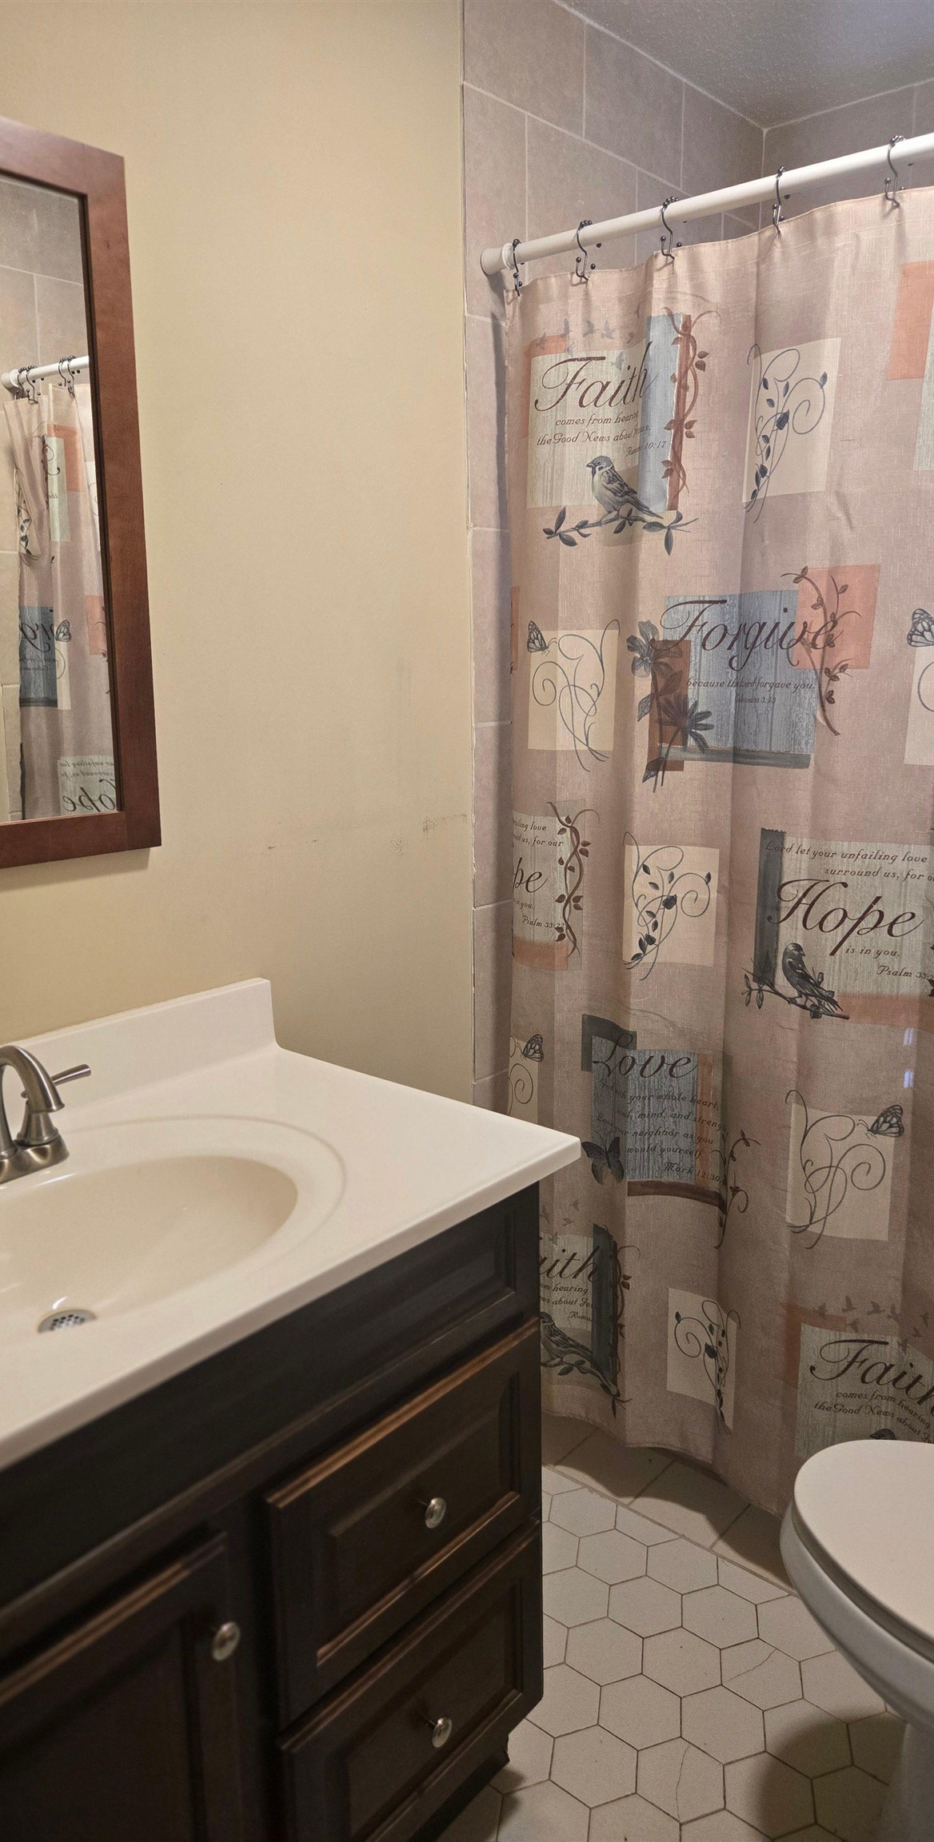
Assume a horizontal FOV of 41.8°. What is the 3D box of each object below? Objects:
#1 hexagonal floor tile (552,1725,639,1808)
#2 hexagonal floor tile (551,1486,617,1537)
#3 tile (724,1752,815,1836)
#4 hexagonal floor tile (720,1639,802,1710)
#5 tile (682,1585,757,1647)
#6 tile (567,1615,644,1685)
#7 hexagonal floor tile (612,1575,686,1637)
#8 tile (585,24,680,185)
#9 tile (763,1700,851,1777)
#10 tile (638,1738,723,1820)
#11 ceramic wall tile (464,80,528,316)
[{"bbox_3d":[0.170,1.129,1.627,0.128,0.010,0.111,10,16,39],"label":"hexagonal floor tile"},{"bbox_3d":[0.200,1.017,2.098,0.111,0.010,0.128,2,13,10],"label":"hexagonal floor tile"},{"bbox_3d":[0.392,1.136,1.587,0.128,0.010,0.111,10,16,39],"label":"tile"},{"bbox_3d":[0.427,1.094,1.775,0.128,0.010,0.111,10,16,39],"label":"hexagonal floor tile"},{"bbox_3d":[0.389,1.071,1.878,0.128,0.010,0.111,10,16,39],"label":"tile"},{"bbox_3d":[0.205,1.087,1.815,0.128,0.010,0.111,10,16,39],"label":"tile"},{"bbox_3d":[0.278,1.067,1.898,0.128,0.010,0.111,10,16,39],"label":"hexagonal floor tile"},{"bbox_3d":[0.288,-1.384,2.095,0.009,0.175,0.300,11,17,40],"label":"tile"},{"bbox_3d":[0.462,1.113,1.665,0.111,0.010,0.128,2,13,10],"label":"tile"},{"bbox_3d":[0.281,1.133,1.607,0.128,0.010,0.111,10,16,39],"label":"tile"},{"bbox_3d":[0.045,-1.084,1.876,0.009,0.306,0.134,11,17,40],"label":"ceramic wall tile"}]

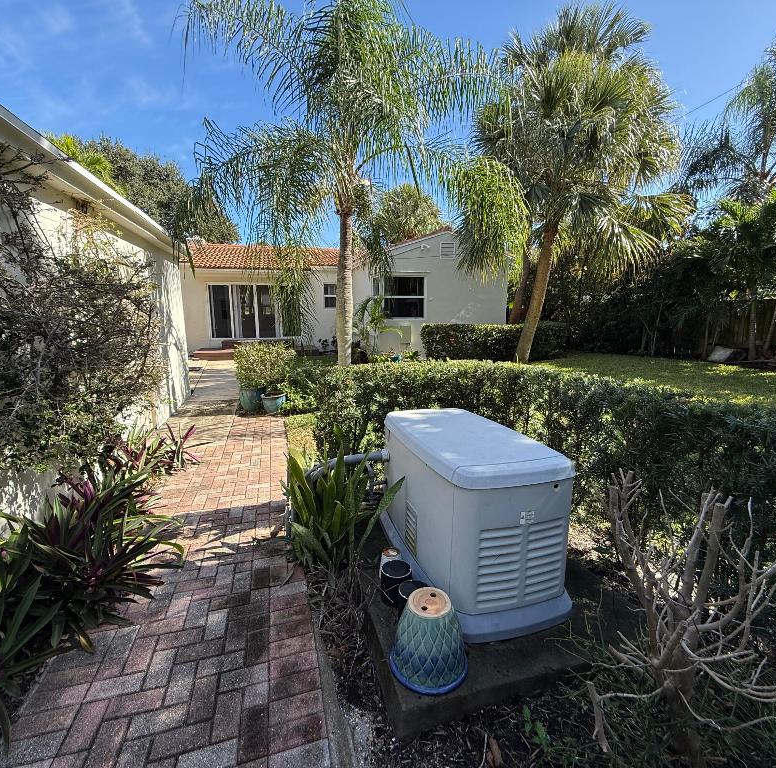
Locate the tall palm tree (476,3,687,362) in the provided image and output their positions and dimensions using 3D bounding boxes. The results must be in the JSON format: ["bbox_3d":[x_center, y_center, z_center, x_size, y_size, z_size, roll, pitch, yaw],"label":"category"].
[{"bbox_3d":[5.312,-5.279,11.882,5.200,9.400,5.000,4,10,23],"label":"tall palm tree"}]

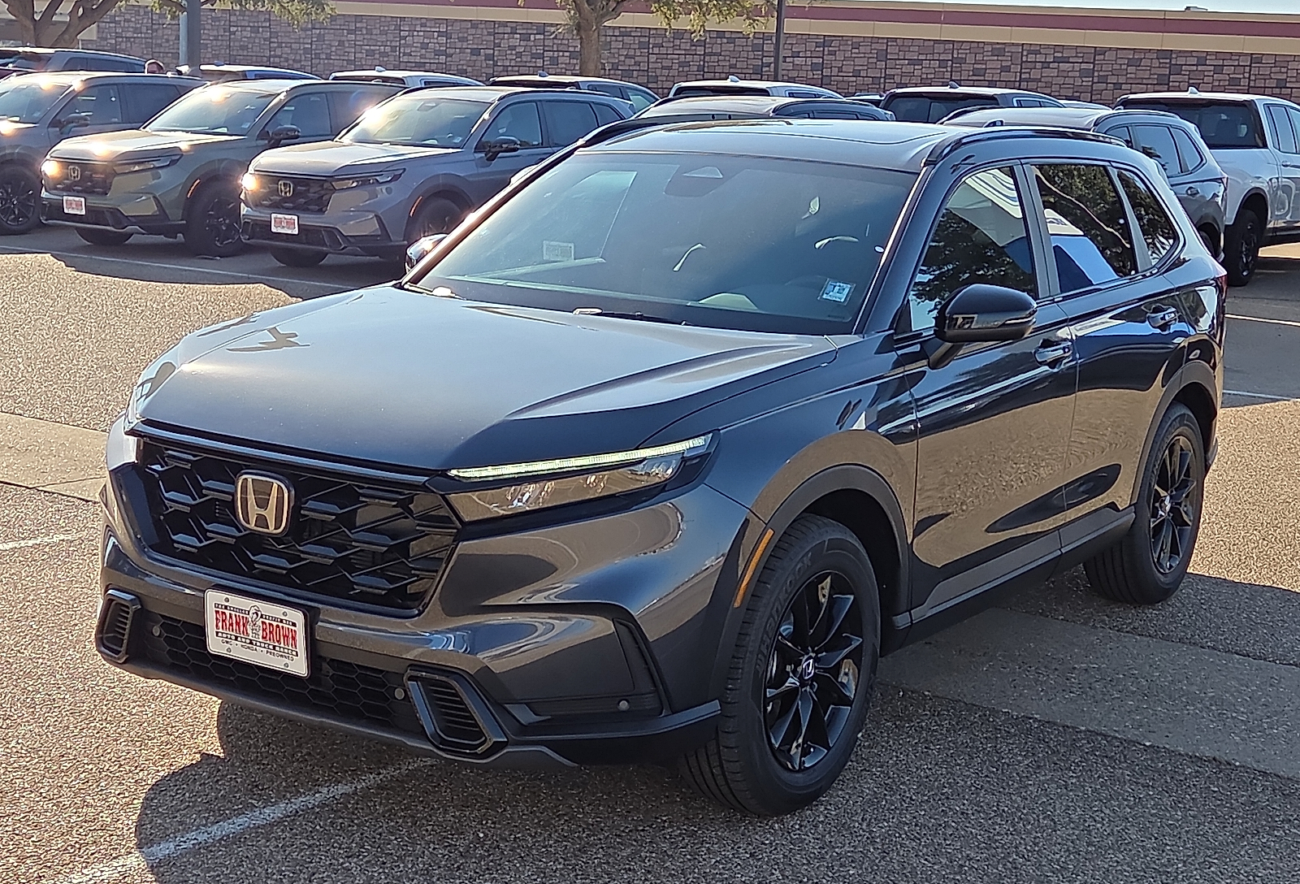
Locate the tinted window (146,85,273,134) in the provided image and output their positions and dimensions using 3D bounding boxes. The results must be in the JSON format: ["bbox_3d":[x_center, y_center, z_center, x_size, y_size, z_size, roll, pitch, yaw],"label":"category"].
[{"bbox_3d":[-4.303,-3.207,19.119,1.470,0.120,0.890,10,43,36],"label":"tinted window"}]

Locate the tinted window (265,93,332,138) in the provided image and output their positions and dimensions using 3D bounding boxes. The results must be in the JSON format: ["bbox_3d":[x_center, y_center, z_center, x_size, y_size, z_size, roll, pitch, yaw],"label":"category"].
[{"bbox_3d":[-3.474,-3.182,19.057,0.060,0.430,1.000,-15,-2,37],"label":"tinted window"}]

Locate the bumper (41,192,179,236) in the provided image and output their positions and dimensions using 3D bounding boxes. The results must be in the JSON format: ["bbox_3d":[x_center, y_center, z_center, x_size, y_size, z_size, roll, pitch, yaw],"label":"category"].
[{"bbox_3d":[-5.145,-2.162,18.227,1.800,0.390,0.540,10,13,36],"label":"bumper"}]

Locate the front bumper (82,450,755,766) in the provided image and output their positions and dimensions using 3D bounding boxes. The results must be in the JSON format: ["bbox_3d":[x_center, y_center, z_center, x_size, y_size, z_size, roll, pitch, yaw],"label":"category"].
[{"bbox_3d":[-0.696,0.313,4.627,1.830,0.630,0.640,8,11,32],"label":"front bumper"}]

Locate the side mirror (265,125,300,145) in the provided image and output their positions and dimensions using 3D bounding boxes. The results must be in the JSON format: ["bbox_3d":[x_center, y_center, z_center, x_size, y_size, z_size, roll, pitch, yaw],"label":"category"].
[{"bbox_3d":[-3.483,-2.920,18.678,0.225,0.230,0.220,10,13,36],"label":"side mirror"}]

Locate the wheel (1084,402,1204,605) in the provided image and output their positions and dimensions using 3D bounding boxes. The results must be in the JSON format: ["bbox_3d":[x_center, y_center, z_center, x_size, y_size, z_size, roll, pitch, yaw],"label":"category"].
[{"bbox_3d":[1.793,0.207,7.012,0.240,0.725,0.730,9,12,32],"label":"wheel"}]

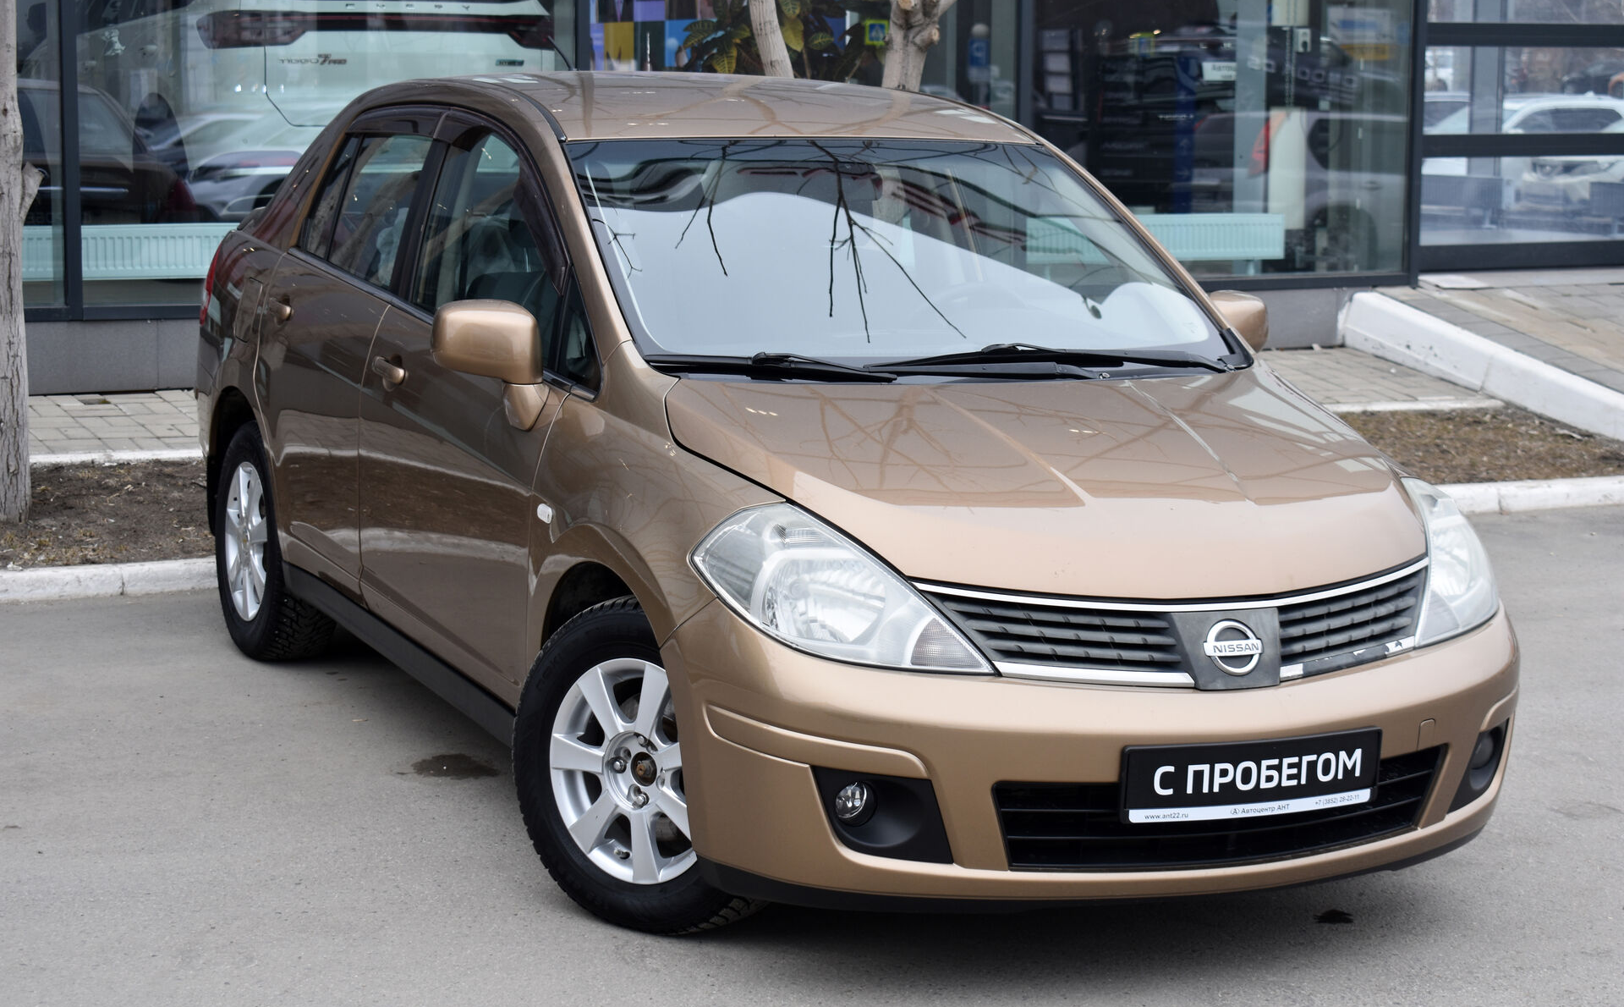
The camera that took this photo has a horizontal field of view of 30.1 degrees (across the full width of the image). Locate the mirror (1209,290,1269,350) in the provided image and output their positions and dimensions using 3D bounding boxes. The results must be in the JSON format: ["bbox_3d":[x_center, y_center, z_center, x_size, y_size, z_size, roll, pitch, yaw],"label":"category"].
[{"bbox_3d":[0.929,-0.388,6.816,0.230,0.165,0.130,-2,9,-26],"label":"mirror"}]

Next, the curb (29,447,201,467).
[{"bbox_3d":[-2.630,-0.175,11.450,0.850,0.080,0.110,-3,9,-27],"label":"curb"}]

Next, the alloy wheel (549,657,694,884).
[{"bbox_3d":[-0.279,0.487,5.633,0.416,0.416,0.155,8,11,35],"label":"alloy wheel"}]

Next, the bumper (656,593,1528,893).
[{"bbox_3d":[0.617,0.415,5.509,1.680,0.520,0.660,-2,9,-26],"label":"bumper"}]

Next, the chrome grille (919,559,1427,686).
[{"bbox_3d":[0.699,0.218,5.324,1.100,0.190,0.200,-2,9,-26],"label":"chrome grille"}]

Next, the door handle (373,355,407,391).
[{"bbox_3d":[-0.937,-0.282,6.675,0.055,0.060,0.200,-2,9,-26],"label":"door handle"}]

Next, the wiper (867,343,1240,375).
[{"bbox_3d":[0.498,-0.294,6.126,0.880,0.065,0.085,-2,9,-26],"label":"wiper"}]

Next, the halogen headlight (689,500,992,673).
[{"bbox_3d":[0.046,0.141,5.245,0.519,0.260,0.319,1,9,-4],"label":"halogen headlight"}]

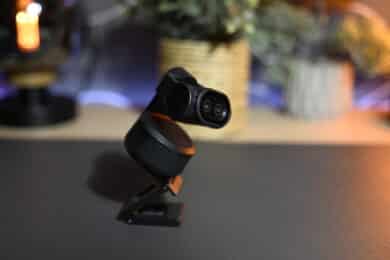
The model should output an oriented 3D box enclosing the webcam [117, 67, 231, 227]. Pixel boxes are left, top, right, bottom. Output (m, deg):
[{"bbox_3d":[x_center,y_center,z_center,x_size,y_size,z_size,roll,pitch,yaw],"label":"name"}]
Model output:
[{"bbox_3d":[-0.022,0.010,0.411,0.074,0.109,0.065,11,17,36],"label":"webcam"}]

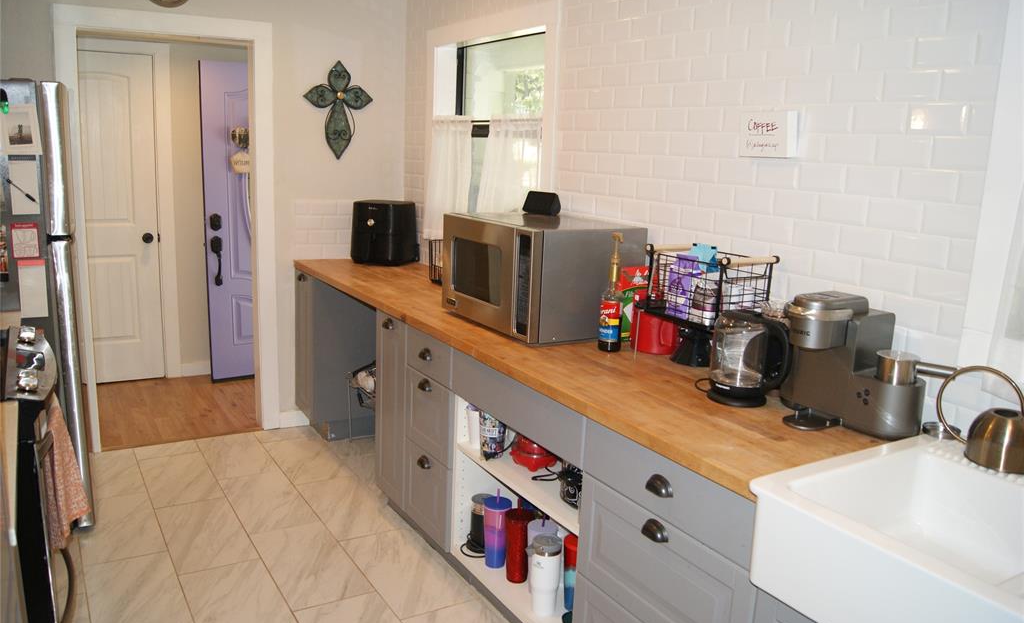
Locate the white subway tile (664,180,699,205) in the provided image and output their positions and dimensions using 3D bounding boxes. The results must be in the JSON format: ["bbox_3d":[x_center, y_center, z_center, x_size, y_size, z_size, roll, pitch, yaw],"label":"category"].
[{"bbox_3d":[0.564,-0.393,2.546,0.010,0.076,0.152,-5,14,-32],"label":"white subway tile"}]

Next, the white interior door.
[{"bbox_3d":[-2.487,-0.541,4.693,0.610,2.035,0.036,-5,14,-32],"label":"white interior door"}]

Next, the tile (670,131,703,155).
[{"bbox_3d":[0.576,-0.553,2.543,0.010,0.079,0.153,-5,14,-32],"label":"tile"}]

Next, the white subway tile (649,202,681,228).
[{"bbox_3d":[0.522,-0.332,2.625,0.009,0.075,0.150,-5,14,-31],"label":"white subway tile"}]

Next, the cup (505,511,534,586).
[{"bbox_3d":[0.024,0.811,2.654,0.100,0.255,0.100,2,12,0],"label":"cup"}]

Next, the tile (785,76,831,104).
[{"bbox_3d":[0.827,-0.618,2.148,0.009,0.076,0.152,-7,15,-32],"label":"tile"}]

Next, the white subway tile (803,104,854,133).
[{"bbox_3d":[0.867,-0.526,2.102,0.009,0.076,0.152,-7,15,-32],"label":"white subway tile"}]

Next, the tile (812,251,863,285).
[{"bbox_3d":[0.875,-0.118,2.072,0.010,0.076,0.152,-5,14,-32],"label":"tile"}]

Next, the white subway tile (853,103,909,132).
[{"bbox_3d":[0.948,-0.495,1.977,0.009,0.076,0.152,-7,15,-32],"label":"white subway tile"}]

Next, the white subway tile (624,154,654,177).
[{"bbox_3d":[0.452,-0.519,2.740,0.010,0.076,0.152,-5,14,-32],"label":"white subway tile"}]

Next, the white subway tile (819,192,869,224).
[{"bbox_3d":[0.889,-0.277,2.062,0.010,0.076,0.152,-5,14,-32],"label":"white subway tile"}]

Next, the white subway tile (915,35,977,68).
[{"bbox_3d":[1.021,-0.614,1.801,0.009,0.076,0.150,-5,14,-32],"label":"white subway tile"}]

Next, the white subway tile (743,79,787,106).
[{"bbox_3d":[0.732,-0.637,2.231,0.010,0.076,0.152,-5,14,-32],"label":"white subway tile"}]

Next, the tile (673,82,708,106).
[{"bbox_3d":[0.584,-0.703,2.509,0.010,0.077,0.151,-6,15,-32],"label":"tile"}]

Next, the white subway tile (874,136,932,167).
[{"bbox_3d":[0.979,-0.401,1.923,0.010,0.077,0.151,-6,15,-32],"label":"white subway tile"}]

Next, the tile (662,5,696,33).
[{"bbox_3d":[0.547,-0.943,2.512,0.009,0.076,0.150,-5,14,-32],"label":"tile"}]

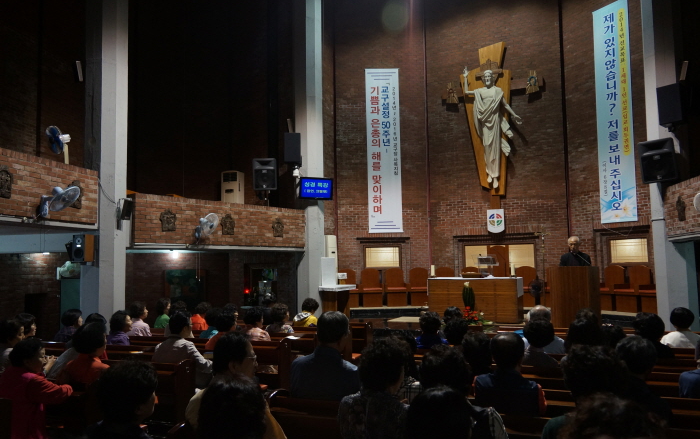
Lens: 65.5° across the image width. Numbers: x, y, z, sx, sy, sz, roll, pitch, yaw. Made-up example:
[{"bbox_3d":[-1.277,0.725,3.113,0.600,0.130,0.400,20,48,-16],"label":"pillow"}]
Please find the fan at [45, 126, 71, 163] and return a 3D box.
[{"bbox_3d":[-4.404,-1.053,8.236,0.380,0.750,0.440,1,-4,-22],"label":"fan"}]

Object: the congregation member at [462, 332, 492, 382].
[{"bbox_3d":[0.980,1.405,4.080,0.460,1.200,0.640,-2,-4,21],"label":"congregation member"}]

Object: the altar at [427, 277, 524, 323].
[{"bbox_3d":[2.843,1.775,12.245,1.920,0.950,0.860,-3,-5,25],"label":"altar"}]

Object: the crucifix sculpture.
[{"bbox_3d":[3.695,-2.507,14.200,1.500,4.050,0.520,-3,-4,26],"label":"crucifix sculpture"}]

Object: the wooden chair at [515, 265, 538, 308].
[{"bbox_3d":[4.369,1.676,13.500,0.600,1.000,0.600,-3,-4,24],"label":"wooden chair"}]

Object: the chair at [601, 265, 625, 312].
[{"bbox_3d":[5.728,1.522,12.050,0.600,0.980,0.580,2,-5,-34],"label":"chair"}]

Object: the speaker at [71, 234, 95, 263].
[{"bbox_3d":[-4.161,0.453,8.500,0.230,0.420,0.260,-2,-4,11],"label":"speaker"}]

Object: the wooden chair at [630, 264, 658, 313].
[{"bbox_3d":[6.133,1.423,11.252,0.520,0.980,0.500,3,-6,-44],"label":"wooden chair"}]

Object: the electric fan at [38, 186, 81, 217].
[{"bbox_3d":[-3.970,-0.239,7.430,0.550,0.430,0.470,-2,-4,14],"label":"electric fan"}]

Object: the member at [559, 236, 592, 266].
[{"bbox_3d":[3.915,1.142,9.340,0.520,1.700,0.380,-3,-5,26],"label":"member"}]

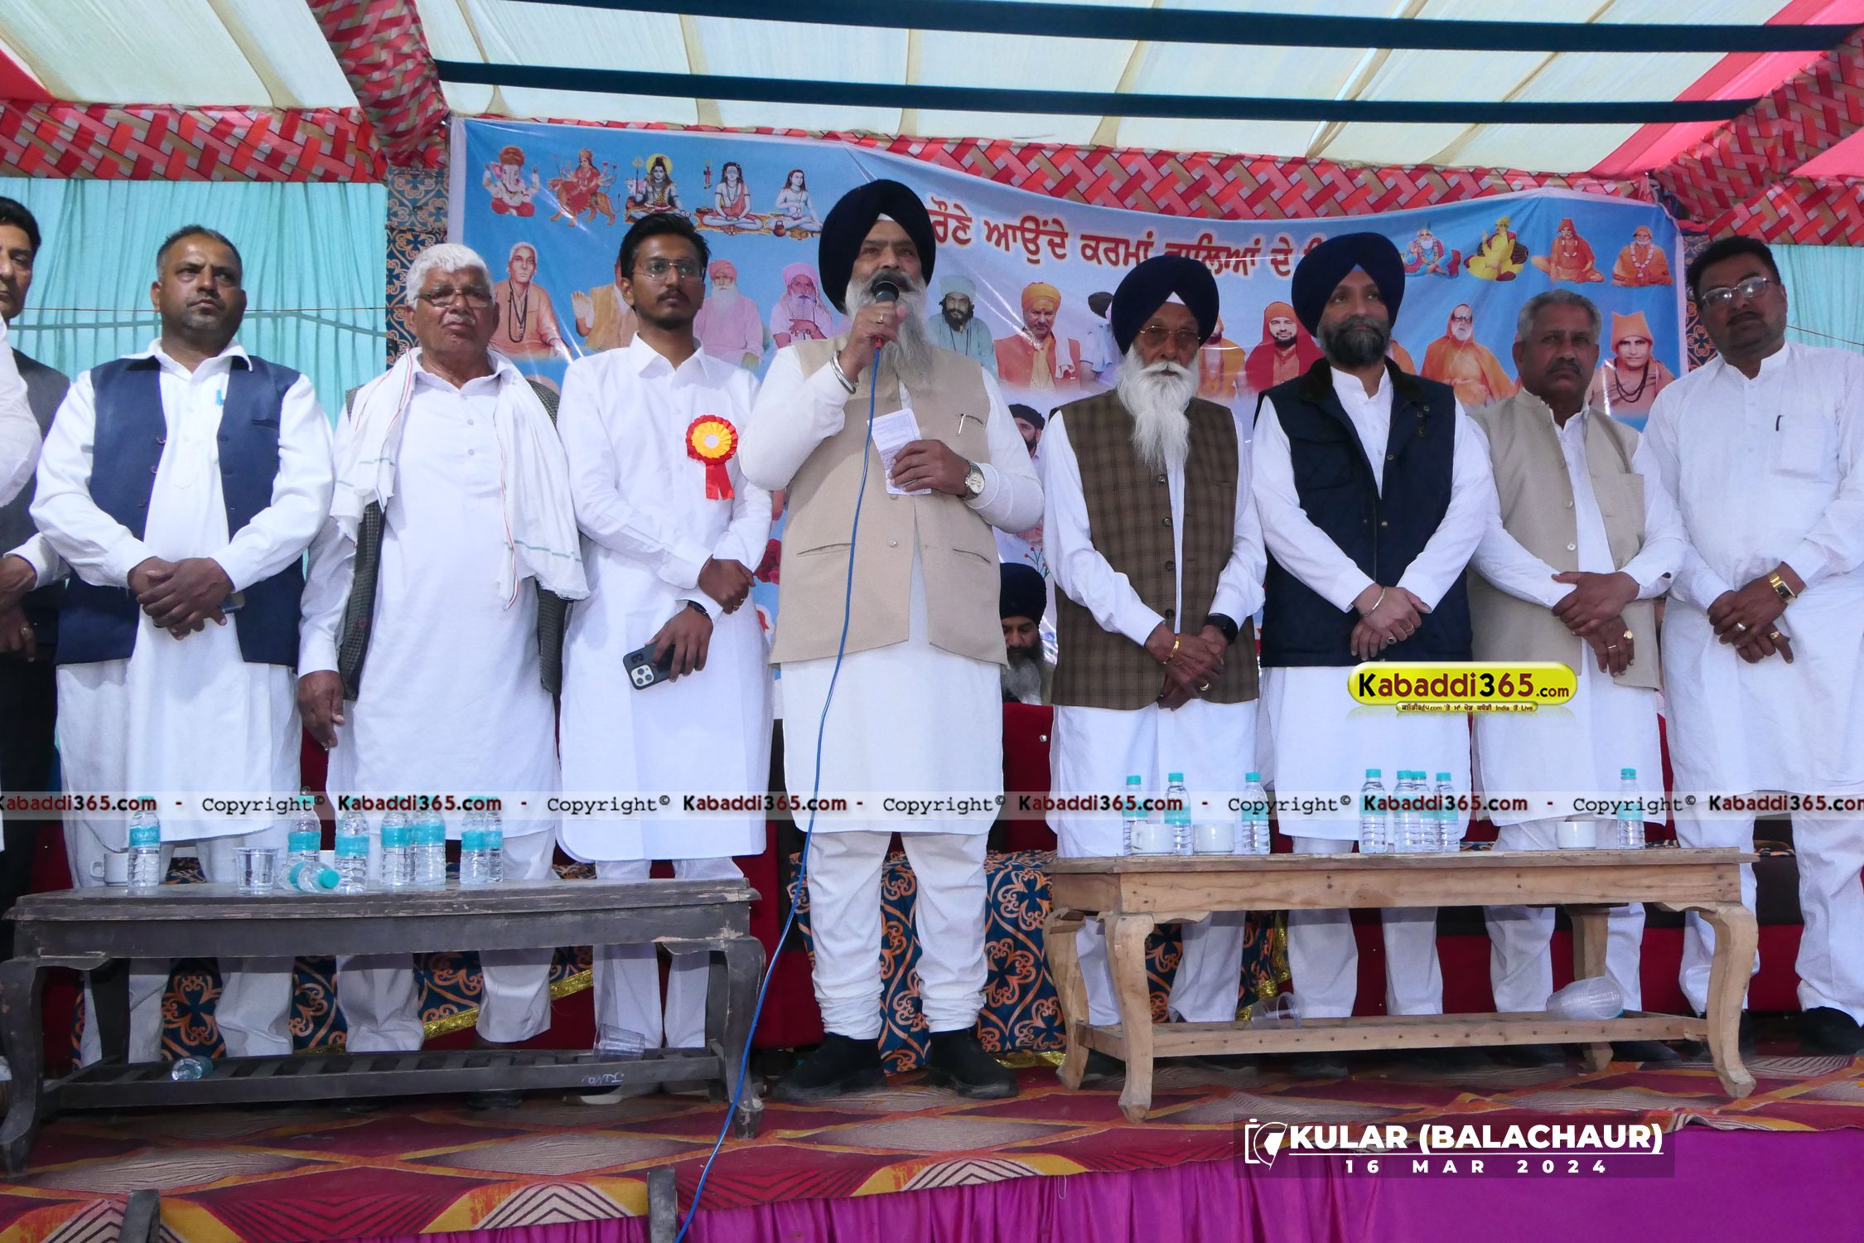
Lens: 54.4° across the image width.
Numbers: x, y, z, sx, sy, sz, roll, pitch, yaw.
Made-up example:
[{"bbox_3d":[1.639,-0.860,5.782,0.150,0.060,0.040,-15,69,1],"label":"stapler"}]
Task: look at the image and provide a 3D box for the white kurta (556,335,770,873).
[{"bbox_3d":[-0.537,-0.065,3.631,0.450,1.067,0.340,1,-7,-16],"label":"white kurta"}]

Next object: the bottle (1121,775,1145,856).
[{"bbox_3d":[0.391,0.377,3.530,0.057,0.162,0.057,-1,-6,0],"label":"bottle"}]

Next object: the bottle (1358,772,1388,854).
[{"bbox_3d":[0.818,0.352,3.361,0.051,0.160,0.051,-1,-7,0],"label":"bottle"}]

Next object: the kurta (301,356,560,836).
[{"bbox_3d":[-0.998,-0.067,3.632,0.530,0.975,0.330,2,-8,-20],"label":"kurta"}]

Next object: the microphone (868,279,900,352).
[{"bbox_3d":[-0.093,-0.587,3.470,0.050,0.175,0.050,5,-30,0],"label":"microphone"}]

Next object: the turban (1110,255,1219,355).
[{"bbox_3d":[0.505,-0.686,3.930,0.230,0.200,0.260,2,-8,-8],"label":"turban"}]

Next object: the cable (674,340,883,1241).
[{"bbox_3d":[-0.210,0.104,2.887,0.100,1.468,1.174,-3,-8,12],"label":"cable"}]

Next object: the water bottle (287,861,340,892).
[{"bbox_3d":[-1.139,0.470,3.330,0.058,0.058,0.175,4,-7,-44],"label":"water bottle"}]

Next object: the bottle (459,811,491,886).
[{"bbox_3d":[-0.795,0.384,3.160,0.054,0.155,0.054,-1,-7,0],"label":"bottle"}]

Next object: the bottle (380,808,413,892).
[{"bbox_3d":[-0.903,0.372,3.050,0.051,0.160,0.051,-1,-7,0],"label":"bottle"}]

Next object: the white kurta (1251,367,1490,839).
[{"bbox_3d":[0.921,-0.043,3.800,0.510,0.990,0.310,-1,-6,0],"label":"white kurta"}]

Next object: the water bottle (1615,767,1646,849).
[{"bbox_3d":[1.386,0.372,3.600,0.057,0.162,0.057,-1,-6,0],"label":"water bottle"}]

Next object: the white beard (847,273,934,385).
[{"bbox_3d":[-0.083,-0.582,3.600,0.165,0.220,0.140,5,-11,-14],"label":"white beard"}]

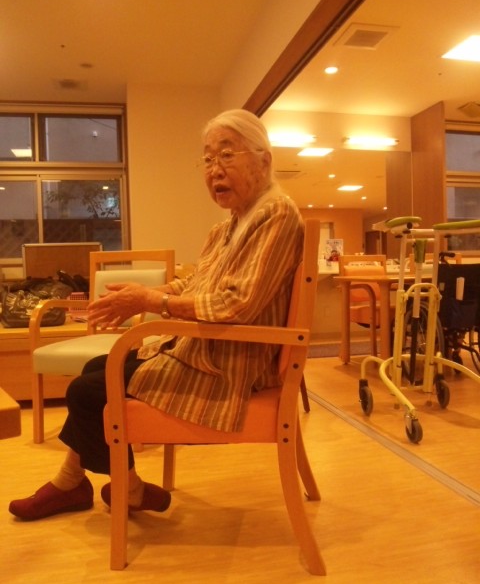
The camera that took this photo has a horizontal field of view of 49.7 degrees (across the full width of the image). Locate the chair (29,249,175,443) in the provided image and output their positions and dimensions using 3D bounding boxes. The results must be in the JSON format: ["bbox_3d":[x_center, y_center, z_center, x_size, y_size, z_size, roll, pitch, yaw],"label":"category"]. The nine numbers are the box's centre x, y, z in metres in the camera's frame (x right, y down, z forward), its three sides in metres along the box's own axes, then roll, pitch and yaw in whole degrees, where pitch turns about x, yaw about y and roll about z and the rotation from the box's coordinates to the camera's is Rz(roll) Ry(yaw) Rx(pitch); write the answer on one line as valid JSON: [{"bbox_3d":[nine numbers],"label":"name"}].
[{"bbox_3d":[-0.607,0.231,2.458,0.514,0.857,0.554,-1,2,14],"label":"chair"}]

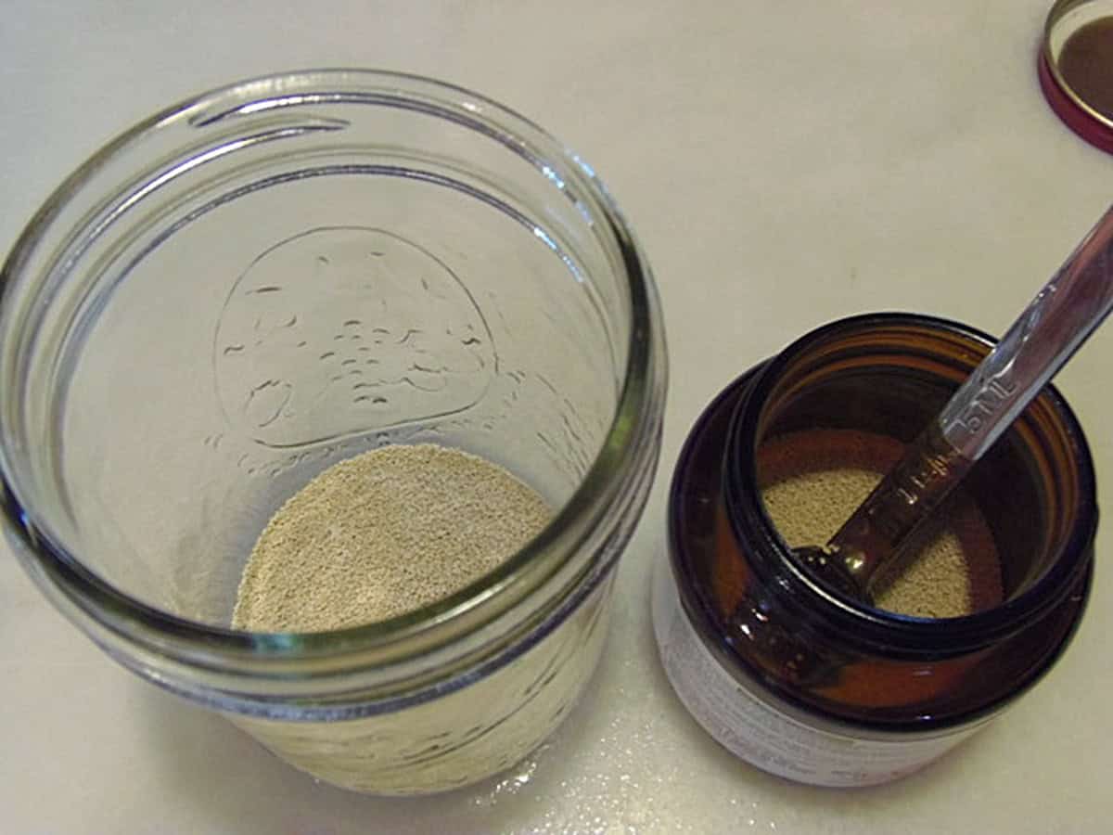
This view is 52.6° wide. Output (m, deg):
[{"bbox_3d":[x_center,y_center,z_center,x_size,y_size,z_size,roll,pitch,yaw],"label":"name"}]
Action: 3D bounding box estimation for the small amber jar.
[{"bbox_3d":[0.054,0.022,0.197,0.072,0.064,0.072,0,62,1],"label":"small amber jar"}]

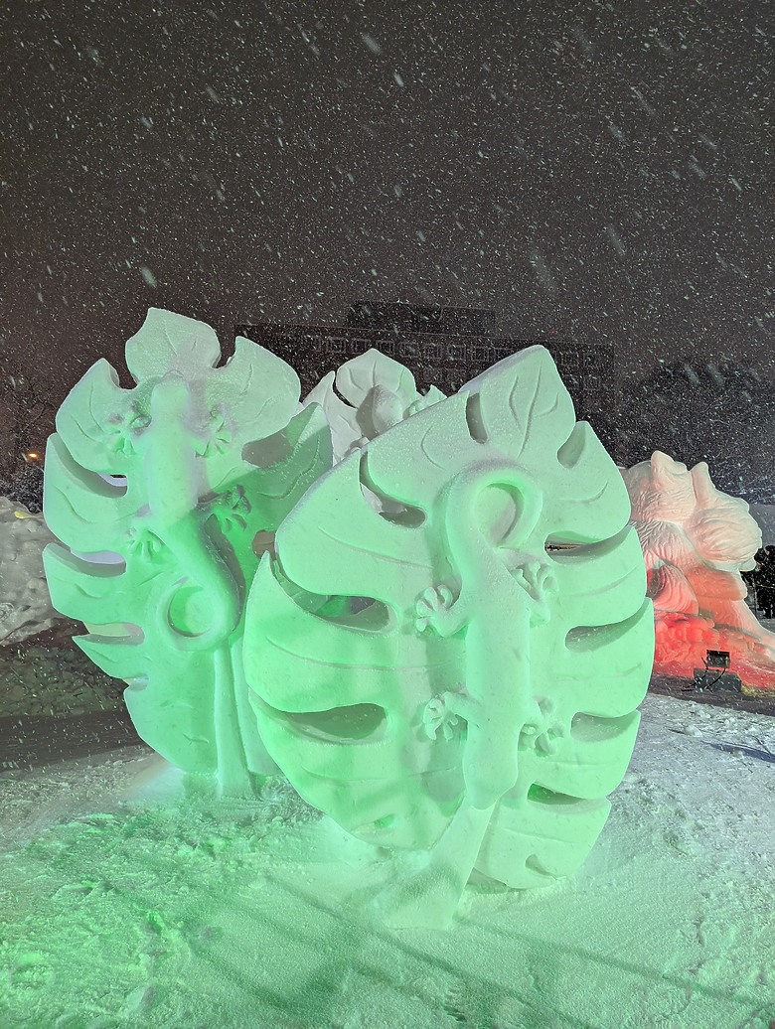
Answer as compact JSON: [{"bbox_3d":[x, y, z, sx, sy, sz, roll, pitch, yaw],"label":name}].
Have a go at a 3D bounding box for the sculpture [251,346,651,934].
[{"bbox_3d":[0.270,0.472,3.184,1.780,2.400,0.750,0,-2,5],"label":"sculpture"}]

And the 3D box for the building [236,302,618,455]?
[{"bbox_3d":[5.000,-11.163,108.506,55.000,34.000,18.000,0,-2,-12],"label":"building"}]

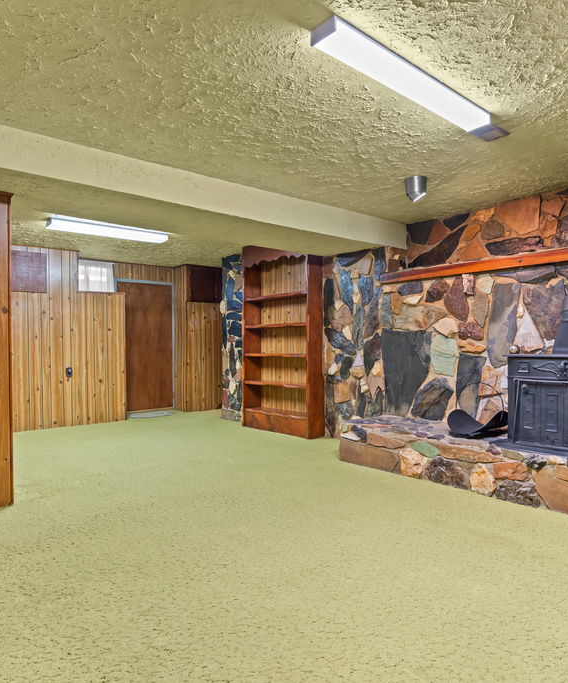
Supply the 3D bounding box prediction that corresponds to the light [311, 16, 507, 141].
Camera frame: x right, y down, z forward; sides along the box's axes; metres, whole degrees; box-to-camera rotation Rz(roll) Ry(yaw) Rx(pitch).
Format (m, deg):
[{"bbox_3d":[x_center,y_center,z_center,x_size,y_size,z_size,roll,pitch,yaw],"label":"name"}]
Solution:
[{"bbox_3d":[0.677,-1.205,2.329,1.393,0.068,0.127,-1,0,-41],"label":"light"}]

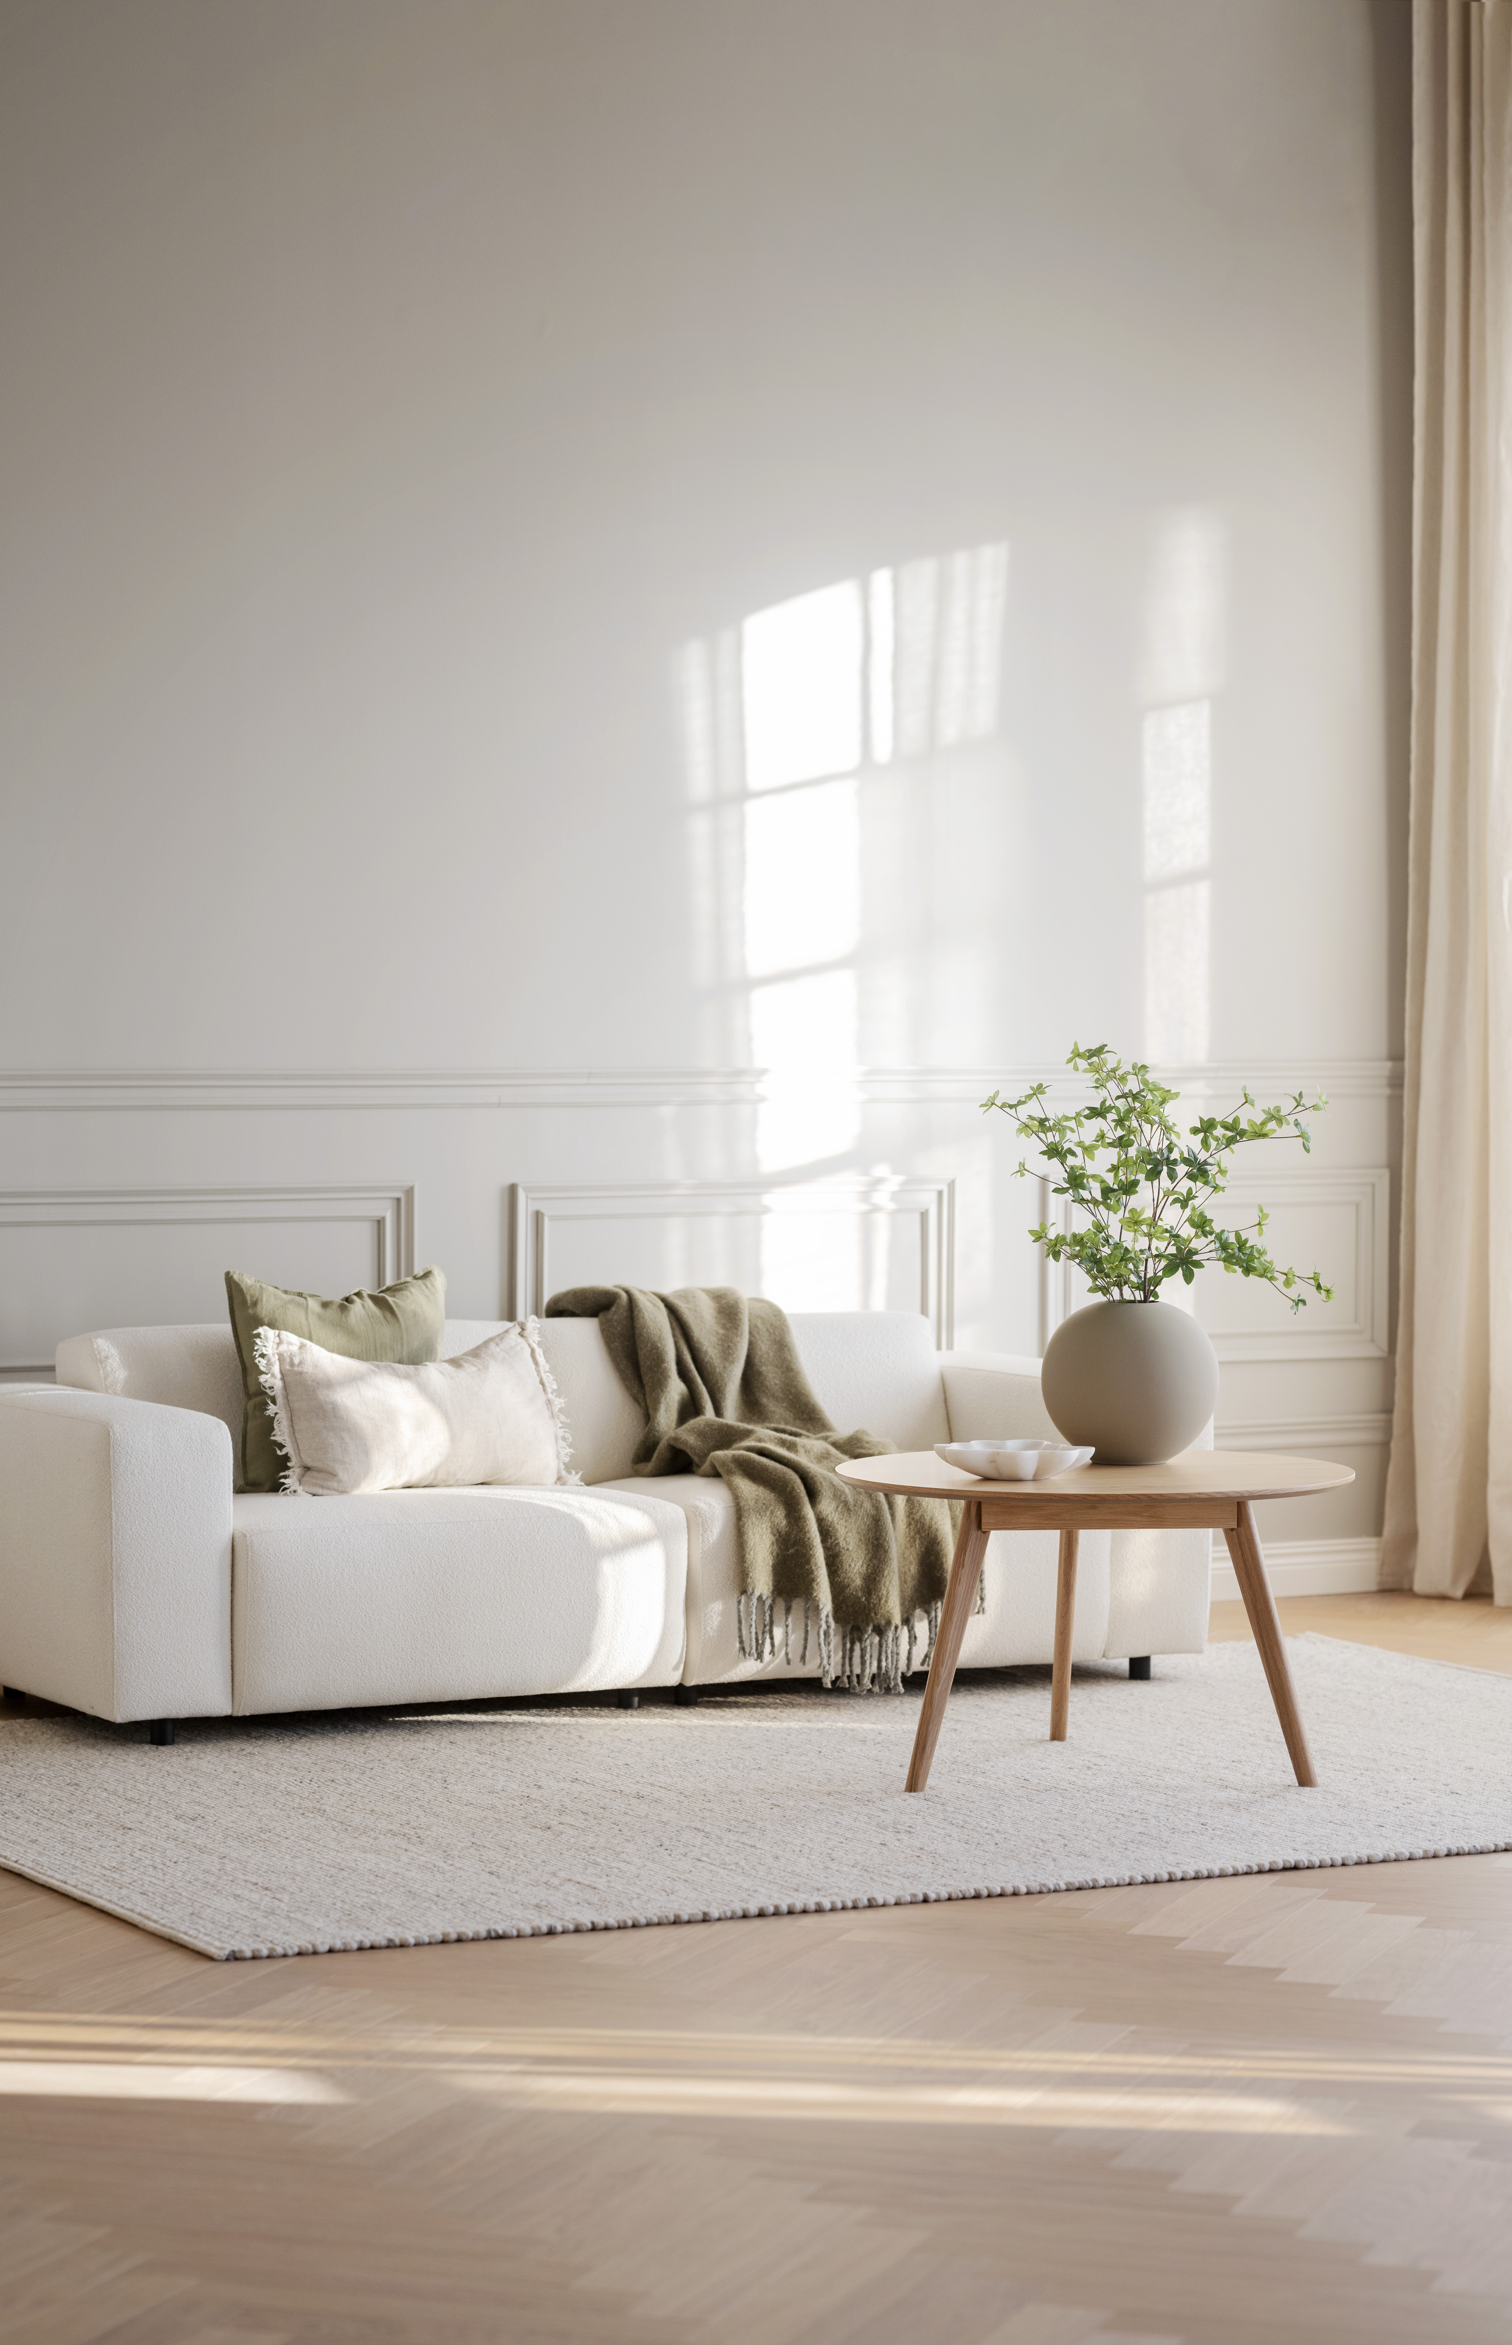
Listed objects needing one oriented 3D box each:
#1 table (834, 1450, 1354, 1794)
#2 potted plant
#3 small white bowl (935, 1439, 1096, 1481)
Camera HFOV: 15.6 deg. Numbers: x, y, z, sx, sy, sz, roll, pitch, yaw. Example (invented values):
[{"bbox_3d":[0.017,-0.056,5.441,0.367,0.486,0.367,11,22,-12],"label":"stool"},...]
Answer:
[{"bbox_3d":[0.579,0.768,9.482,0.886,0.517,0.886,0,2,0],"label":"table"},{"bbox_3d":[0.699,0.143,9.608,0.611,0.724,0.512,0,2,0],"label":"potted plant"},{"bbox_3d":[0.435,0.488,9.330,0.272,0.053,0.261,0,2,0],"label":"small white bowl"}]

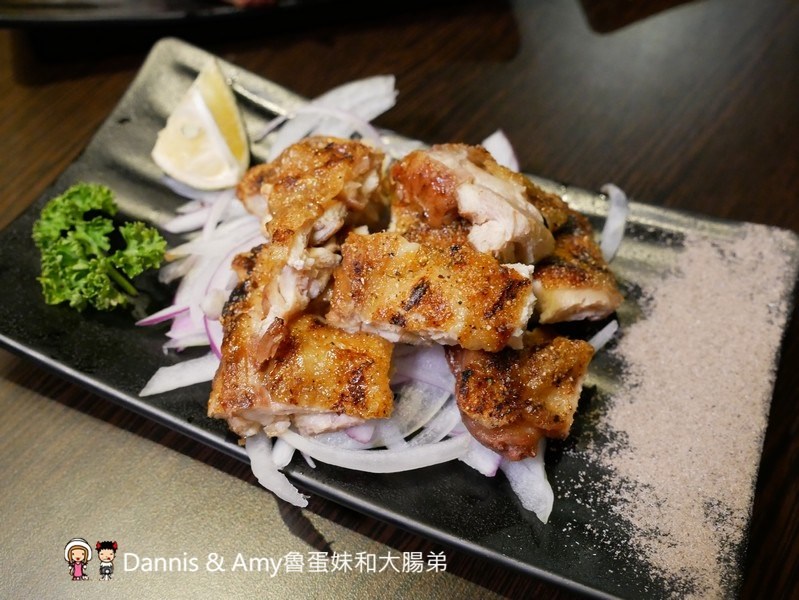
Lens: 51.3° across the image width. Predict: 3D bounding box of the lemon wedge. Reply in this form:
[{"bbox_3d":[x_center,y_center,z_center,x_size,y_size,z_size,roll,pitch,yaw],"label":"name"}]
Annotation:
[{"bbox_3d":[-0.086,-0.075,0.364,0.038,0.030,0.052,-11,55,-9],"label":"lemon wedge"}]

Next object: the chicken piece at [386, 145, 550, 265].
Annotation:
[{"bbox_3d":[0.028,-0.036,0.324,0.056,0.030,0.034,25,58,16],"label":"chicken piece"}]

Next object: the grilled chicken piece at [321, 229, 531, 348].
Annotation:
[{"bbox_3d":[0.012,-0.003,0.297,0.068,0.019,0.035,10,62,6],"label":"grilled chicken piece"}]

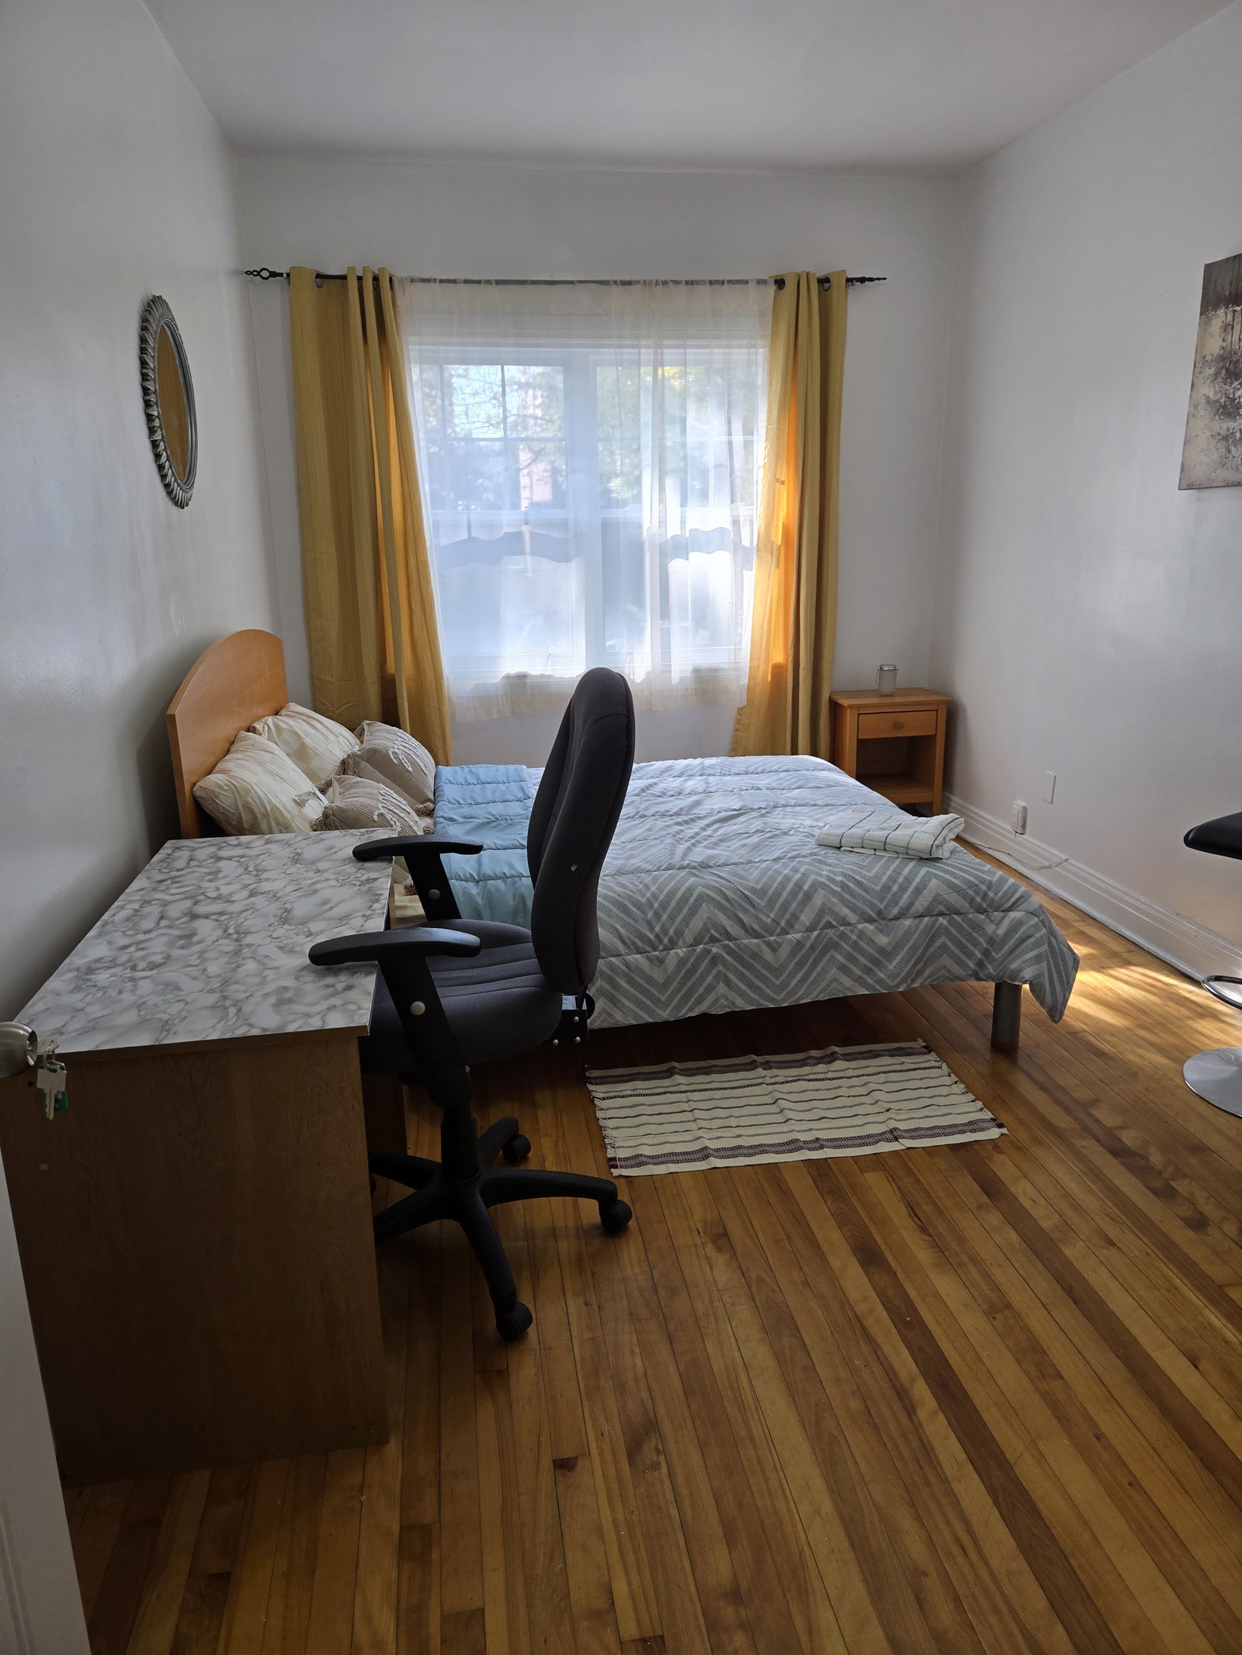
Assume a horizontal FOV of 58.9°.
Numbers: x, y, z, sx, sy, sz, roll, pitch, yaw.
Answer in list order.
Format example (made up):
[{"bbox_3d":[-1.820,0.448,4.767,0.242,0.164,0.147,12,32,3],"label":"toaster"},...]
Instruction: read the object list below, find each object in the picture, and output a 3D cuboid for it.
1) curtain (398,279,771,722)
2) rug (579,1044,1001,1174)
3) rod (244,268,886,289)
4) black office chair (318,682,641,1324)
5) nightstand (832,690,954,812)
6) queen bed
[{"bbox_3d":[-0.117,-1.358,4.693,1.571,1.786,0.083,-3,16,-8],"label":"curtain"},{"bbox_3d":[0.402,0.671,2.719,0.942,0.013,0.503,-3,16,-8],"label":"rug"},{"bbox_3d":[-0.168,-2.217,4.443,2.602,0.058,0.076,-3,16,-8],"label":"rod"},{"bbox_3d":[-0.262,0.282,2.040,0.607,1.144,0.632,-2,16,-6],"label":"black office chair"},{"bbox_3d":[1.221,-0.299,5.050,0.479,0.606,0.396,-3,16,-8],"label":"nightstand"},{"bbox_3d":[-0.041,-0.070,3.395,2.161,1.087,1.717,-3,16,-8],"label":"queen bed"}]

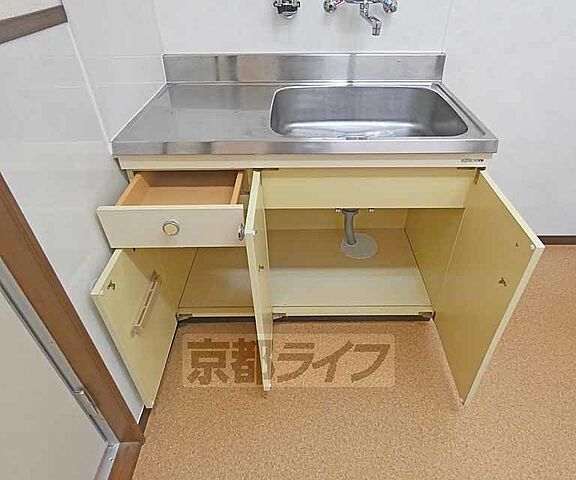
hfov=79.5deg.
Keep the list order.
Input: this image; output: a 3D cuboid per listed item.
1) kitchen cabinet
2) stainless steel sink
[{"bbox_3d":[0.049,0.001,1.281,1.050,0.750,0.885,0,38,3],"label":"kitchen cabinet"},{"bbox_3d":[0.232,-0.363,1.161,0.577,0.156,0.447,0,40,2],"label":"stainless steel sink"}]

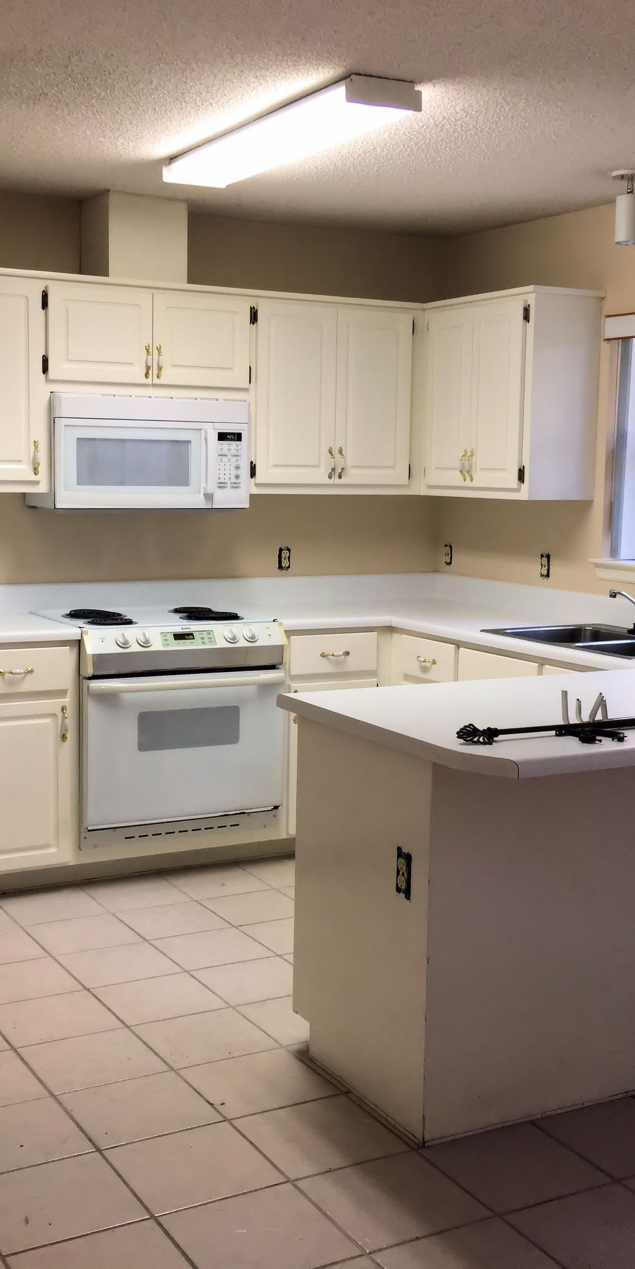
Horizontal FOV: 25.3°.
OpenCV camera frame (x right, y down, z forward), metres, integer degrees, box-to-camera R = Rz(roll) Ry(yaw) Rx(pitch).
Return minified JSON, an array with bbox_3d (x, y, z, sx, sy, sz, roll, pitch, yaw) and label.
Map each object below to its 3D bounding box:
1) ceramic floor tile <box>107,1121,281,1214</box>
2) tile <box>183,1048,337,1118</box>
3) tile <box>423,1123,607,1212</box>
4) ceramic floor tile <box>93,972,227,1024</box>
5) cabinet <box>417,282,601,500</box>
[{"bbox_3d":[-0.260,1.128,2.996,0.302,0.010,0.302,-3,7,-29],"label":"ceramic floor tile"},{"bbox_3d":[-0.142,1.086,3.413,0.291,0.010,0.291,-3,8,-29],"label":"tile"},{"bbox_3d":[0.422,1.137,3.022,0.298,0.012,0.298,-3,8,-29],"label":"tile"},{"bbox_3d":[-0.440,1.014,3.934,0.298,0.012,0.298,-3,8,-29],"label":"ceramic floor tile"},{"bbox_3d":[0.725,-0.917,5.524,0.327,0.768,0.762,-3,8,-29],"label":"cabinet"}]

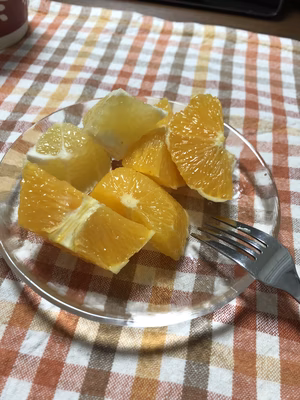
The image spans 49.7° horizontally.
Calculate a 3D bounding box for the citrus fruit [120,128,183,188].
[{"bbox_3d":[0.003,-0.028,0.200,0.040,0.034,0.038,2,55,-3],"label":"citrus fruit"}]

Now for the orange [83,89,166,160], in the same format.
[{"bbox_3d":[-0.017,-0.047,0.207,0.053,0.035,0.040,0,55,-5],"label":"orange"}]

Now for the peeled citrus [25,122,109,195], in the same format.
[{"bbox_3d":[-0.045,-0.026,0.190,0.048,0.036,0.040,0,55,-5],"label":"peeled citrus"}]

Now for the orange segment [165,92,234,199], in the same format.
[{"bbox_3d":[0.030,-0.032,0.200,0.043,0.041,0.060,-3,55,-7],"label":"orange segment"}]

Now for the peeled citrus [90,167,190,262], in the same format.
[{"bbox_3d":[-0.005,0.007,0.173,0.052,0.036,0.033,24,57,12],"label":"peeled citrus"}]

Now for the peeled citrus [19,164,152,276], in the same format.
[{"bbox_3d":[-0.033,0.009,0.168,0.071,0.036,0.037,23,56,11],"label":"peeled citrus"}]

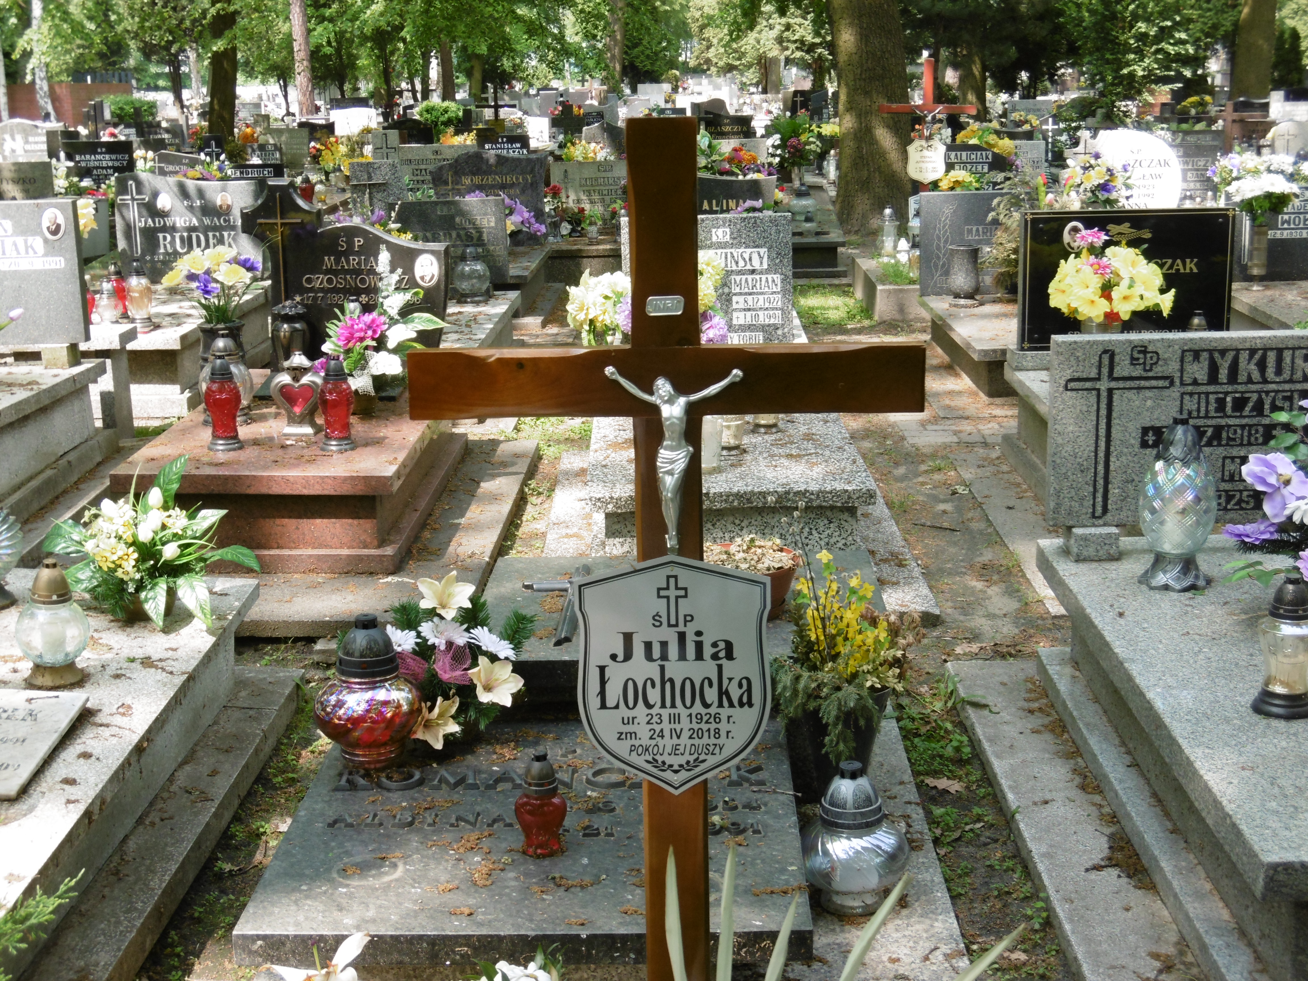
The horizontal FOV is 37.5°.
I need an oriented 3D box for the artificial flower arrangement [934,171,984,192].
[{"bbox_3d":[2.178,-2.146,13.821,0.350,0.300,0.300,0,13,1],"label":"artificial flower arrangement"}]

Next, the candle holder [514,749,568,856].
[{"bbox_3d":[-0.174,0.477,2.975,0.081,0.163,0.081,-1,13,1],"label":"candle holder"}]

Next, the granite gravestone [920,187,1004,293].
[{"bbox_3d":[1.955,-1.391,10.845,0.900,0.585,0.090,0,13,1],"label":"granite gravestone"}]

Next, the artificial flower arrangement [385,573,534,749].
[{"bbox_3d":[-0.355,0.304,3.491,0.282,0.314,0.240,0,13,1],"label":"artificial flower arrangement"}]

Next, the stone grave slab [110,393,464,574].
[{"bbox_3d":[-1.124,-0.105,6.405,0.804,0.281,1.850,0,13,1],"label":"stone grave slab"}]

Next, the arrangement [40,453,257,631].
[{"bbox_3d":[-1.128,0.108,4.295,0.472,0.359,0.380,-1,13,1],"label":"arrangement"}]

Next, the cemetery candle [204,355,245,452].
[{"bbox_3d":[-1.305,-0.270,5.853,0.115,0.282,0.115,0,13,1],"label":"cemetery candle"}]

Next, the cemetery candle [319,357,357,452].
[{"bbox_3d":[-0.948,-0.264,5.798,0.114,0.282,0.114,-1,13,1],"label":"cemetery candle"}]

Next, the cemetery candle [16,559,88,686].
[{"bbox_3d":[-1.198,0.259,3.866,0.150,0.254,0.150,-1,13,1],"label":"cemetery candle"}]

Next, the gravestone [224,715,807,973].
[{"bbox_3d":[-0.176,0.554,3.198,0.826,0.049,0.916,0,13,1],"label":"gravestone"}]

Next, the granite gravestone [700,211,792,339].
[{"bbox_3d":[0.197,-0.691,7.084,0.637,0.660,0.090,-1,13,1],"label":"granite gravestone"}]

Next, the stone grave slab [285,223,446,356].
[{"bbox_3d":[-1.057,-0.713,7.096,0.591,0.546,0.100,0,13,1],"label":"stone grave slab"}]

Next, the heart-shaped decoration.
[{"bbox_3d":[-1.118,-0.294,6.068,0.116,0.104,0.050,0,13,1],"label":"heart-shaped decoration"}]

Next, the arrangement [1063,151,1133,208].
[{"bbox_3d":[2.872,-1.939,12.430,0.457,0.498,0.380,-1,13,1],"label":"arrangement"}]

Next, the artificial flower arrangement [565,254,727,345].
[{"bbox_3d":[-0.032,-0.574,6.763,0.560,0.526,0.360,-1,13,1],"label":"artificial flower arrangement"}]

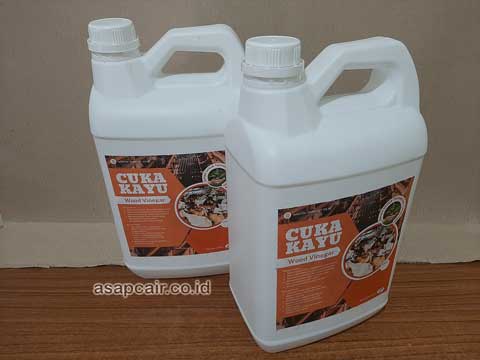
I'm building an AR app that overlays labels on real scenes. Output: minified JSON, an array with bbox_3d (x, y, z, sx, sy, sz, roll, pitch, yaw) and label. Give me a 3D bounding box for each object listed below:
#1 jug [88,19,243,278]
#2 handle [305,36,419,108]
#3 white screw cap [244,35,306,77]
[{"bbox_3d":[-0.080,-0.036,0.494,0.181,0.322,0.127,-3,29,-3],"label":"jug"},{"bbox_3d":[0.115,-0.101,0.360,0.128,0.069,0.037,-12,31,-19],"label":"handle"},{"bbox_3d":[0.028,-0.105,0.316,0.052,0.025,0.052,-1,29,1],"label":"white screw cap"}]

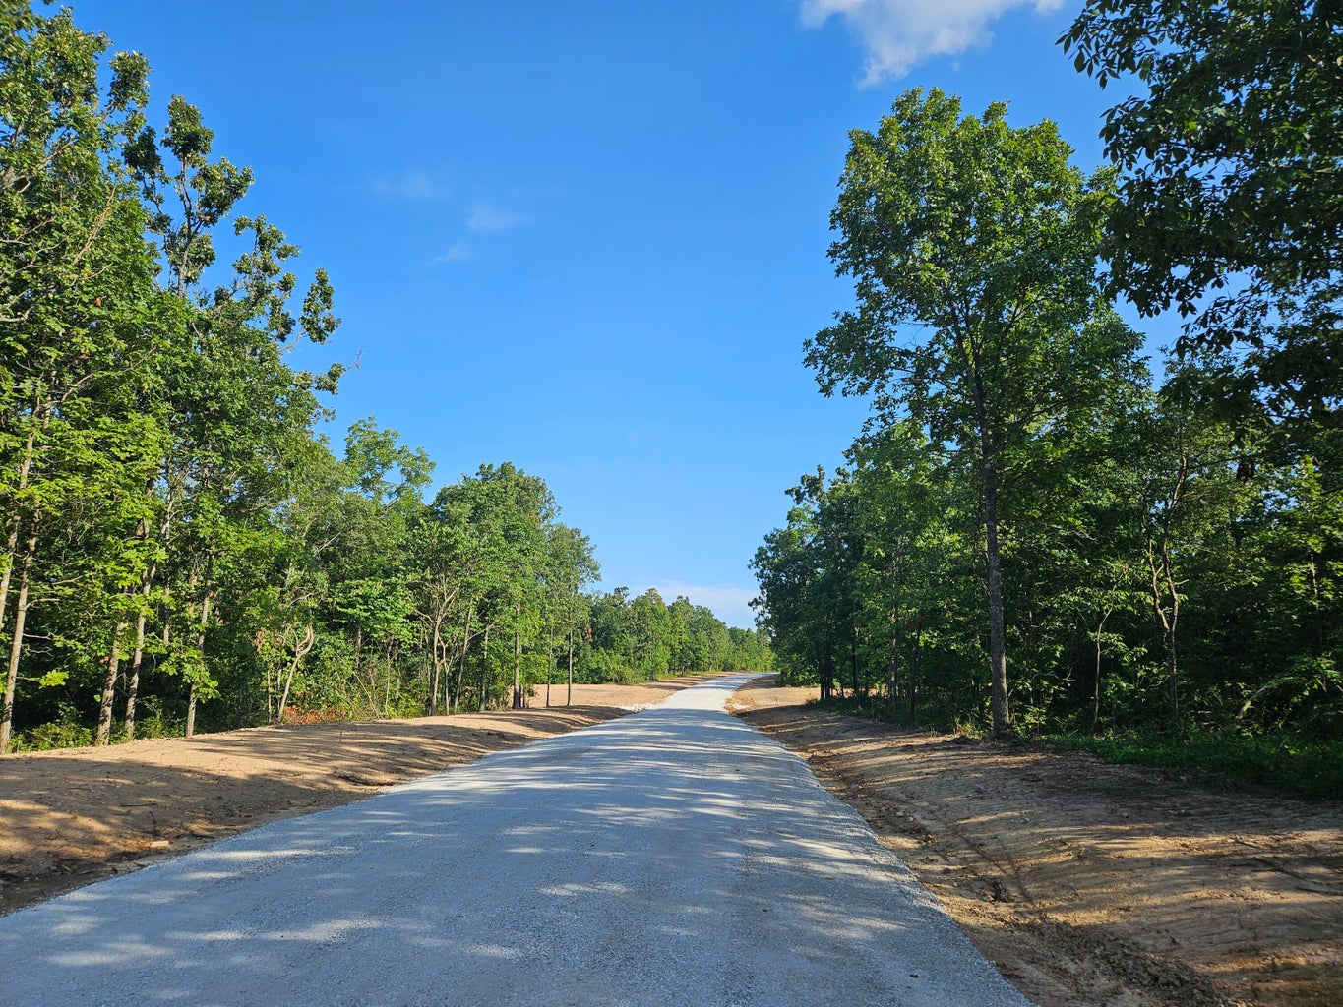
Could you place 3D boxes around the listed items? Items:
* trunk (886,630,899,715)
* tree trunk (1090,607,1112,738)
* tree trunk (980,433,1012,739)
[{"bbox_3d":[7.779,6.021,31.431,0.360,3.030,0.330,0,-10,0],"label":"trunk"},{"bbox_3d":[8.894,3.482,18.476,0.420,2.630,0.280,0,-10,0],"label":"tree trunk"},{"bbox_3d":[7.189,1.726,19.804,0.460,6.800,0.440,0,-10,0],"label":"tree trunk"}]

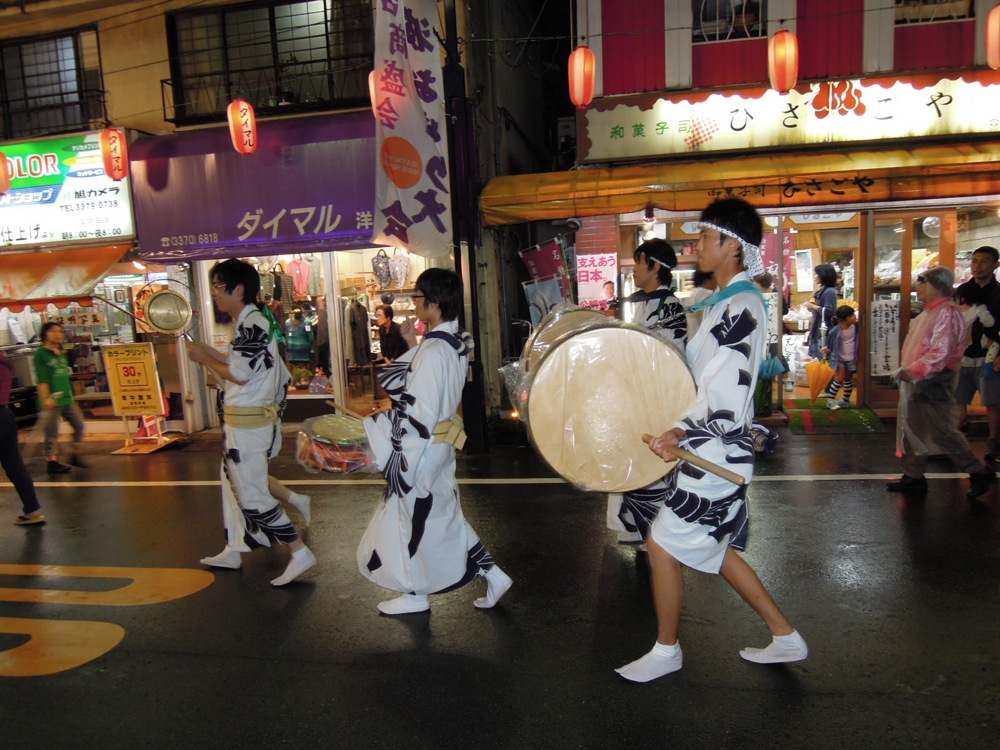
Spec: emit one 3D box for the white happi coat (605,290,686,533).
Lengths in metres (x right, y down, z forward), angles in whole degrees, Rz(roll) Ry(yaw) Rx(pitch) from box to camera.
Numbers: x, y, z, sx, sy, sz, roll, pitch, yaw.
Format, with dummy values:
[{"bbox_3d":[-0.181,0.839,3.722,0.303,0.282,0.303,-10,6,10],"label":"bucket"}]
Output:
[{"bbox_3d":[0.825,0.179,3.794,0.500,1.350,0.560,-2,7,9],"label":"white happi coat"}]

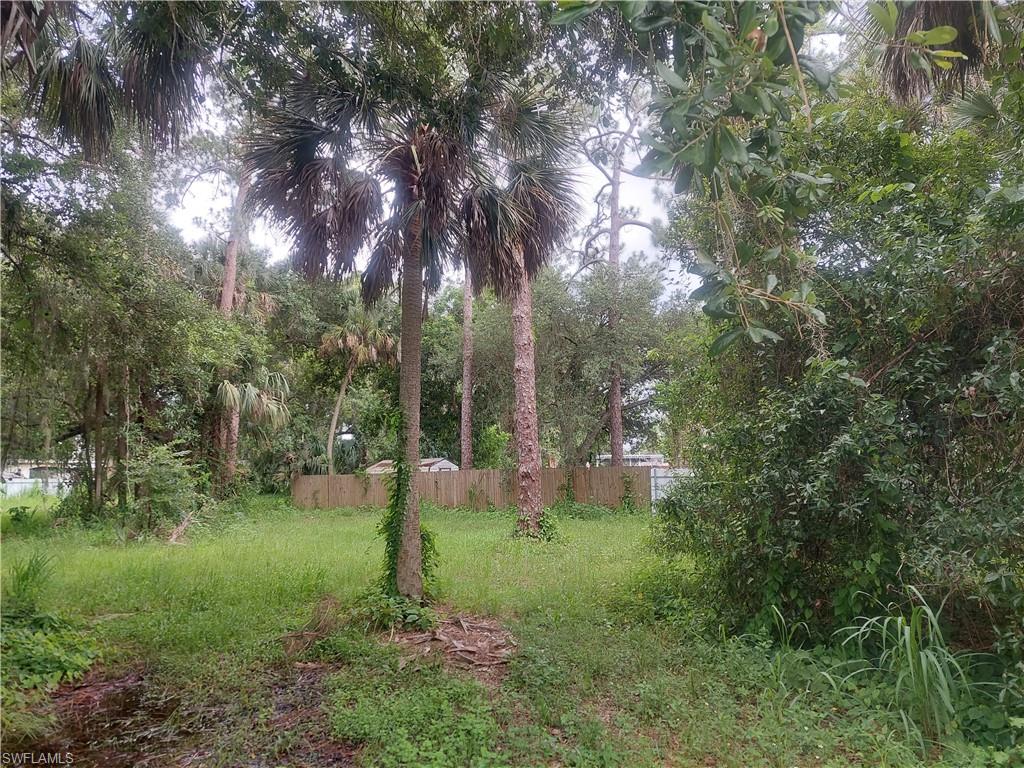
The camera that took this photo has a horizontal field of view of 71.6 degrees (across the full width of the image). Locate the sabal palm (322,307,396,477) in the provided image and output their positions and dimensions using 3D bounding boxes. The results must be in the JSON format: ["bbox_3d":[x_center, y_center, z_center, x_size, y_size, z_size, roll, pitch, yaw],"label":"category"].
[{"bbox_3d":[-8.385,1.119,38.682,4.100,10.930,4.000,0,-7,0],"label":"sabal palm"}]

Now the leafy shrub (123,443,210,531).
[{"bbox_3d":[-9.509,2.868,19.593,2.350,2.500,2.280,0,-7,0],"label":"leafy shrub"}]

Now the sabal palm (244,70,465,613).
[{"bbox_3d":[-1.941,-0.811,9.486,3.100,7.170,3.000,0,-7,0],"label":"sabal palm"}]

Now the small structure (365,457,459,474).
[{"bbox_3d":[-5.290,5.193,37.644,4.200,2.580,2.800,-4,-8,26],"label":"small structure"}]

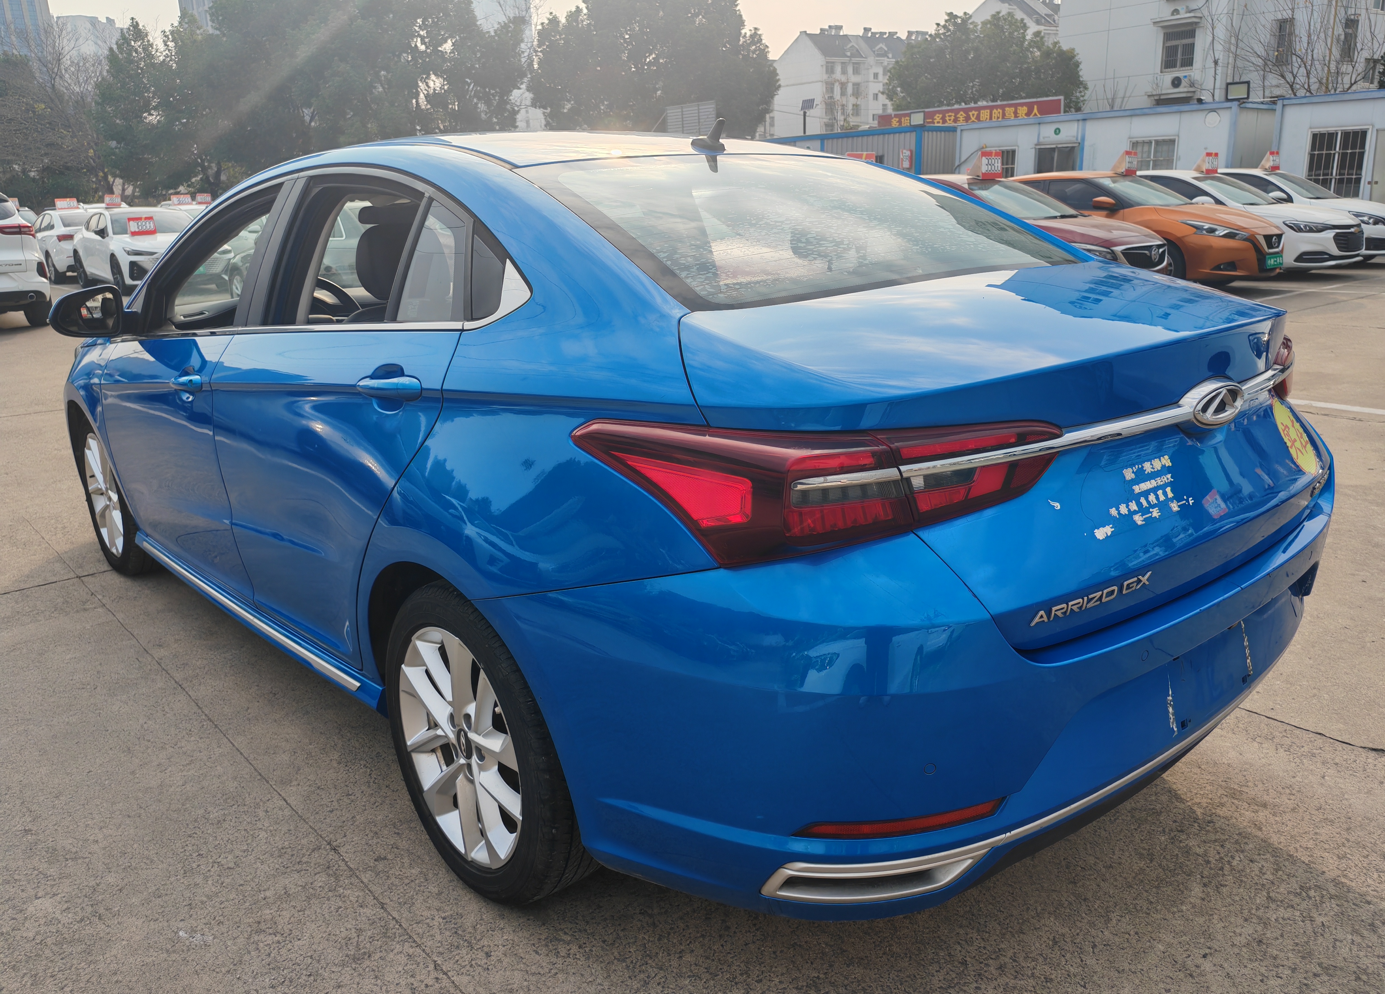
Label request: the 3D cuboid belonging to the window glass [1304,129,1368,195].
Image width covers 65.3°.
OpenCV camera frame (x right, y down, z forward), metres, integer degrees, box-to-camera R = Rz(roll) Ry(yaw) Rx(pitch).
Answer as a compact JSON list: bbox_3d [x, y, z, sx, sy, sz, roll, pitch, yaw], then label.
[{"bbox_3d":[11.723,-6.072,19.697,0.060,1.200,1.067,-10,18,-28],"label":"window glass"}]

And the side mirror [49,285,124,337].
[{"bbox_3d":[-1.759,-0.533,3.119,0.200,0.140,0.130,-14,20,-38],"label":"side mirror"}]

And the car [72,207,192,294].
[{"bbox_3d":[-9.732,-4.445,19.353,1.840,1.440,4.680,-14,19,-37],"label":"car"}]

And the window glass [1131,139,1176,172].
[{"bbox_3d":[9.558,-6.877,22.400,0.080,1.100,0.920,-16,20,-40],"label":"window glass"}]

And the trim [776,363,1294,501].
[{"bbox_3d":[0.758,-0.142,1.762,1.530,0.085,0.200,-13,19,-38],"label":"trim"}]

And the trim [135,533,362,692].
[{"bbox_3d":[-1.278,0.278,2.966,0.030,0.035,1.743,-14,18,-38],"label":"trim"}]

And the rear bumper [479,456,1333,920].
[{"bbox_3d":[0.596,0.188,2.067,1.810,0.590,0.880,-13,19,-38],"label":"rear bumper"}]

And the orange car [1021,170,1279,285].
[{"bbox_3d":[5.128,-3.433,13.850,1.790,1.465,4.680,-14,19,-37],"label":"orange car"}]

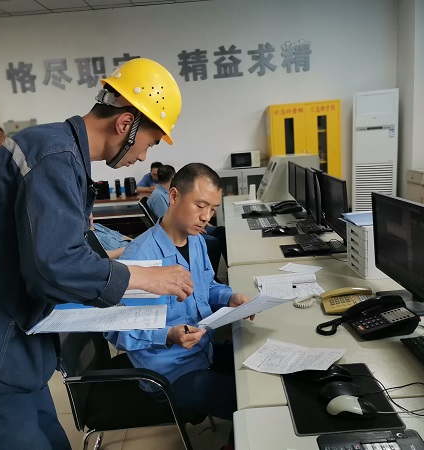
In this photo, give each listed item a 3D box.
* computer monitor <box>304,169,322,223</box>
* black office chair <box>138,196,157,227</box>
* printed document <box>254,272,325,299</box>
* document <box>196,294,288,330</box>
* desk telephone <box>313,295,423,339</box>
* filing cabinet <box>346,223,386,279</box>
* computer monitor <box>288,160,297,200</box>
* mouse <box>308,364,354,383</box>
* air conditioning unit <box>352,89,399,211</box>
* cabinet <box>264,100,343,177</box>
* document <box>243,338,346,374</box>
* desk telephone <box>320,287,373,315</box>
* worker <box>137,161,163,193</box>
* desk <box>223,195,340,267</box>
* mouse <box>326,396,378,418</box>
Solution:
[{"bbox_3d":[0.729,-0.183,3.151,0.190,0.410,0.490,-3,12,5],"label":"computer monitor"},{"bbox_3d":[-0.296,0.156,4.245,0.620,0.950,0.580,-4,12,-1],"label":"black office chair"},{"bbox_3d":[0.356,0.265,2.070,0.290,0.030,0.230,-4,11,2],"label":"printed document"},{"bbox_3d":[0.104,0.296,1.544,0.280,0.040,0.195,-17,4,-26],"label":"document"},{"bbox_3d":[0.583,0.309,1.581,0.215,0.098,0.200,-6,12,-8],"label":"desk telephone"},{"bbox_3d":[0.863,0.090,2.171,0.330,0.250,0.275,-4,12,2],"label":"filing cabinet"},{"bbox_3d":[0.770,-0.381,4.184,0.190,0.385,0.480,-4,12,2],"label":"computer monitor"},{"bbox_3d":[0.340,0.416,1.285,0.115,0.038,0.064,-4,11,5],"label":"mouse"},{"bbox_3d":[2.081,-0.731,5.679,0.510,1.825,0.360,0,12,21],"label":"air conditioning unit"},{"bbox_3d":[1.331,-0.815,6.462,0.940,1.800,0.450,-4,11,2],"label":"cabinet"},{"bbox_3d":[0.255,0.404,1.391,0.280,0.025,0.195,-2,11,26],"label":"document"},{"bbox_3d":[0.546,0.286,1.785,0.205,0.068,0.165,-4,11,2],"label":"desk telephone"},{"bbox_3d":[-0.658,-0.265,5.982,0.560,1.130,0.750,-7,12,-15],"label":"worker"},{"bbox_3d":[0.590,0.286,3.890,0.920,0.750,2.800,-4,11,2],"label":"desk"},{"bbox_3d":[0.347,0.449,1.113,0.107,0.036,0.060,-2,12,12],"label":"mouse"}]

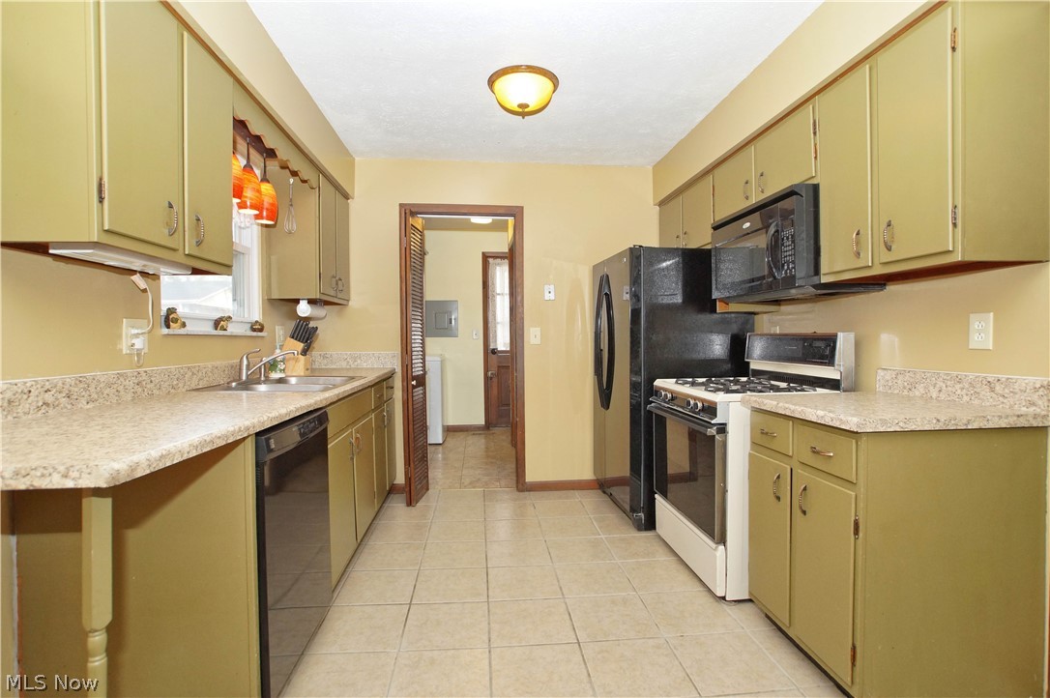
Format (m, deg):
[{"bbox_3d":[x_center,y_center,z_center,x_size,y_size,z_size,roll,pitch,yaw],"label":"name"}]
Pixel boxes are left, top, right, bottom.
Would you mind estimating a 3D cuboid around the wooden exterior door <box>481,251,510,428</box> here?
[{"bbox_3d":[-0.041,-0.072,5.592,0.900,2.050,0.050,0,2,-6],"label":"wooden exterior door"}]

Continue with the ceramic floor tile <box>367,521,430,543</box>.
[{"bbox_3d":[-0.746,1.111,2.803,0.337,0.010,0.304,0,1,-5],"label":"ceramic floor tile"}]

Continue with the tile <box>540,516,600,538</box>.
[{"bbox_3d":[0.277,1.095,2.853,0.333,0.010,0.305,0,1,-6],"label":"tile"}]

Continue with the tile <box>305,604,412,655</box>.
[{"bbox_3d":[-0.658,1.132,1.880,0.337,0.010,0.304,0,1,-5],"label":"tile"}]

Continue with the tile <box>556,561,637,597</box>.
[{"bbox_3d":[0.333,1.125,2.273,0.328,0.010,0.312,1,1,-6],"label":"tile"}]

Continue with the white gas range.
[{"bbox_3d":[1.133,0.512,2.475,0.690,1.165,0.760,0,1,-6],"label":"white gas range"}]

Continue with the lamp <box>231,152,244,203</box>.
[{"bbox_3d":[-1.394,-0.822,2.200,0.125,0.258,0.125,0,1,-5],"label":"lamp"}]

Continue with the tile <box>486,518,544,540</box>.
[{"bbox_3d":[-0.063,1.083,2.791,0.328,0.010,0.303,0,1,-5],"label":"tile"}]

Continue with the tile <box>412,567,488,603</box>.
[{"bbox_3d":[-0.346,1.125,2.220,0.337,0.010,0.304,0,1,-5],"label":"tile"}]

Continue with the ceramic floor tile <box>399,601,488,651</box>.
[{"bbox_3d":[-0.313,1.125,1.899,0.328,0.010,0.312,1,1,-6],"label":"ceramic floor tile"}]

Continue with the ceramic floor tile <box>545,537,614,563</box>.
[{"bbox_3d":[0.306,1.118,2.592,0.337,0.010,0.304,0,1,-5],"label":"ceramic floor tile"}]

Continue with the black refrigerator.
[{"bbox_3d":[0.983,0.237,3.308,0.830,1.722,0.861,0,1,-5],"label":"black refrigerator"}]

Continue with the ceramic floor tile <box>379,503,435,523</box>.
[{"bbox_3d":[-0.775,1.093,3.088,0.328,0.010,0.312,1,1,-6],"label":"ceramic floor tile"}]

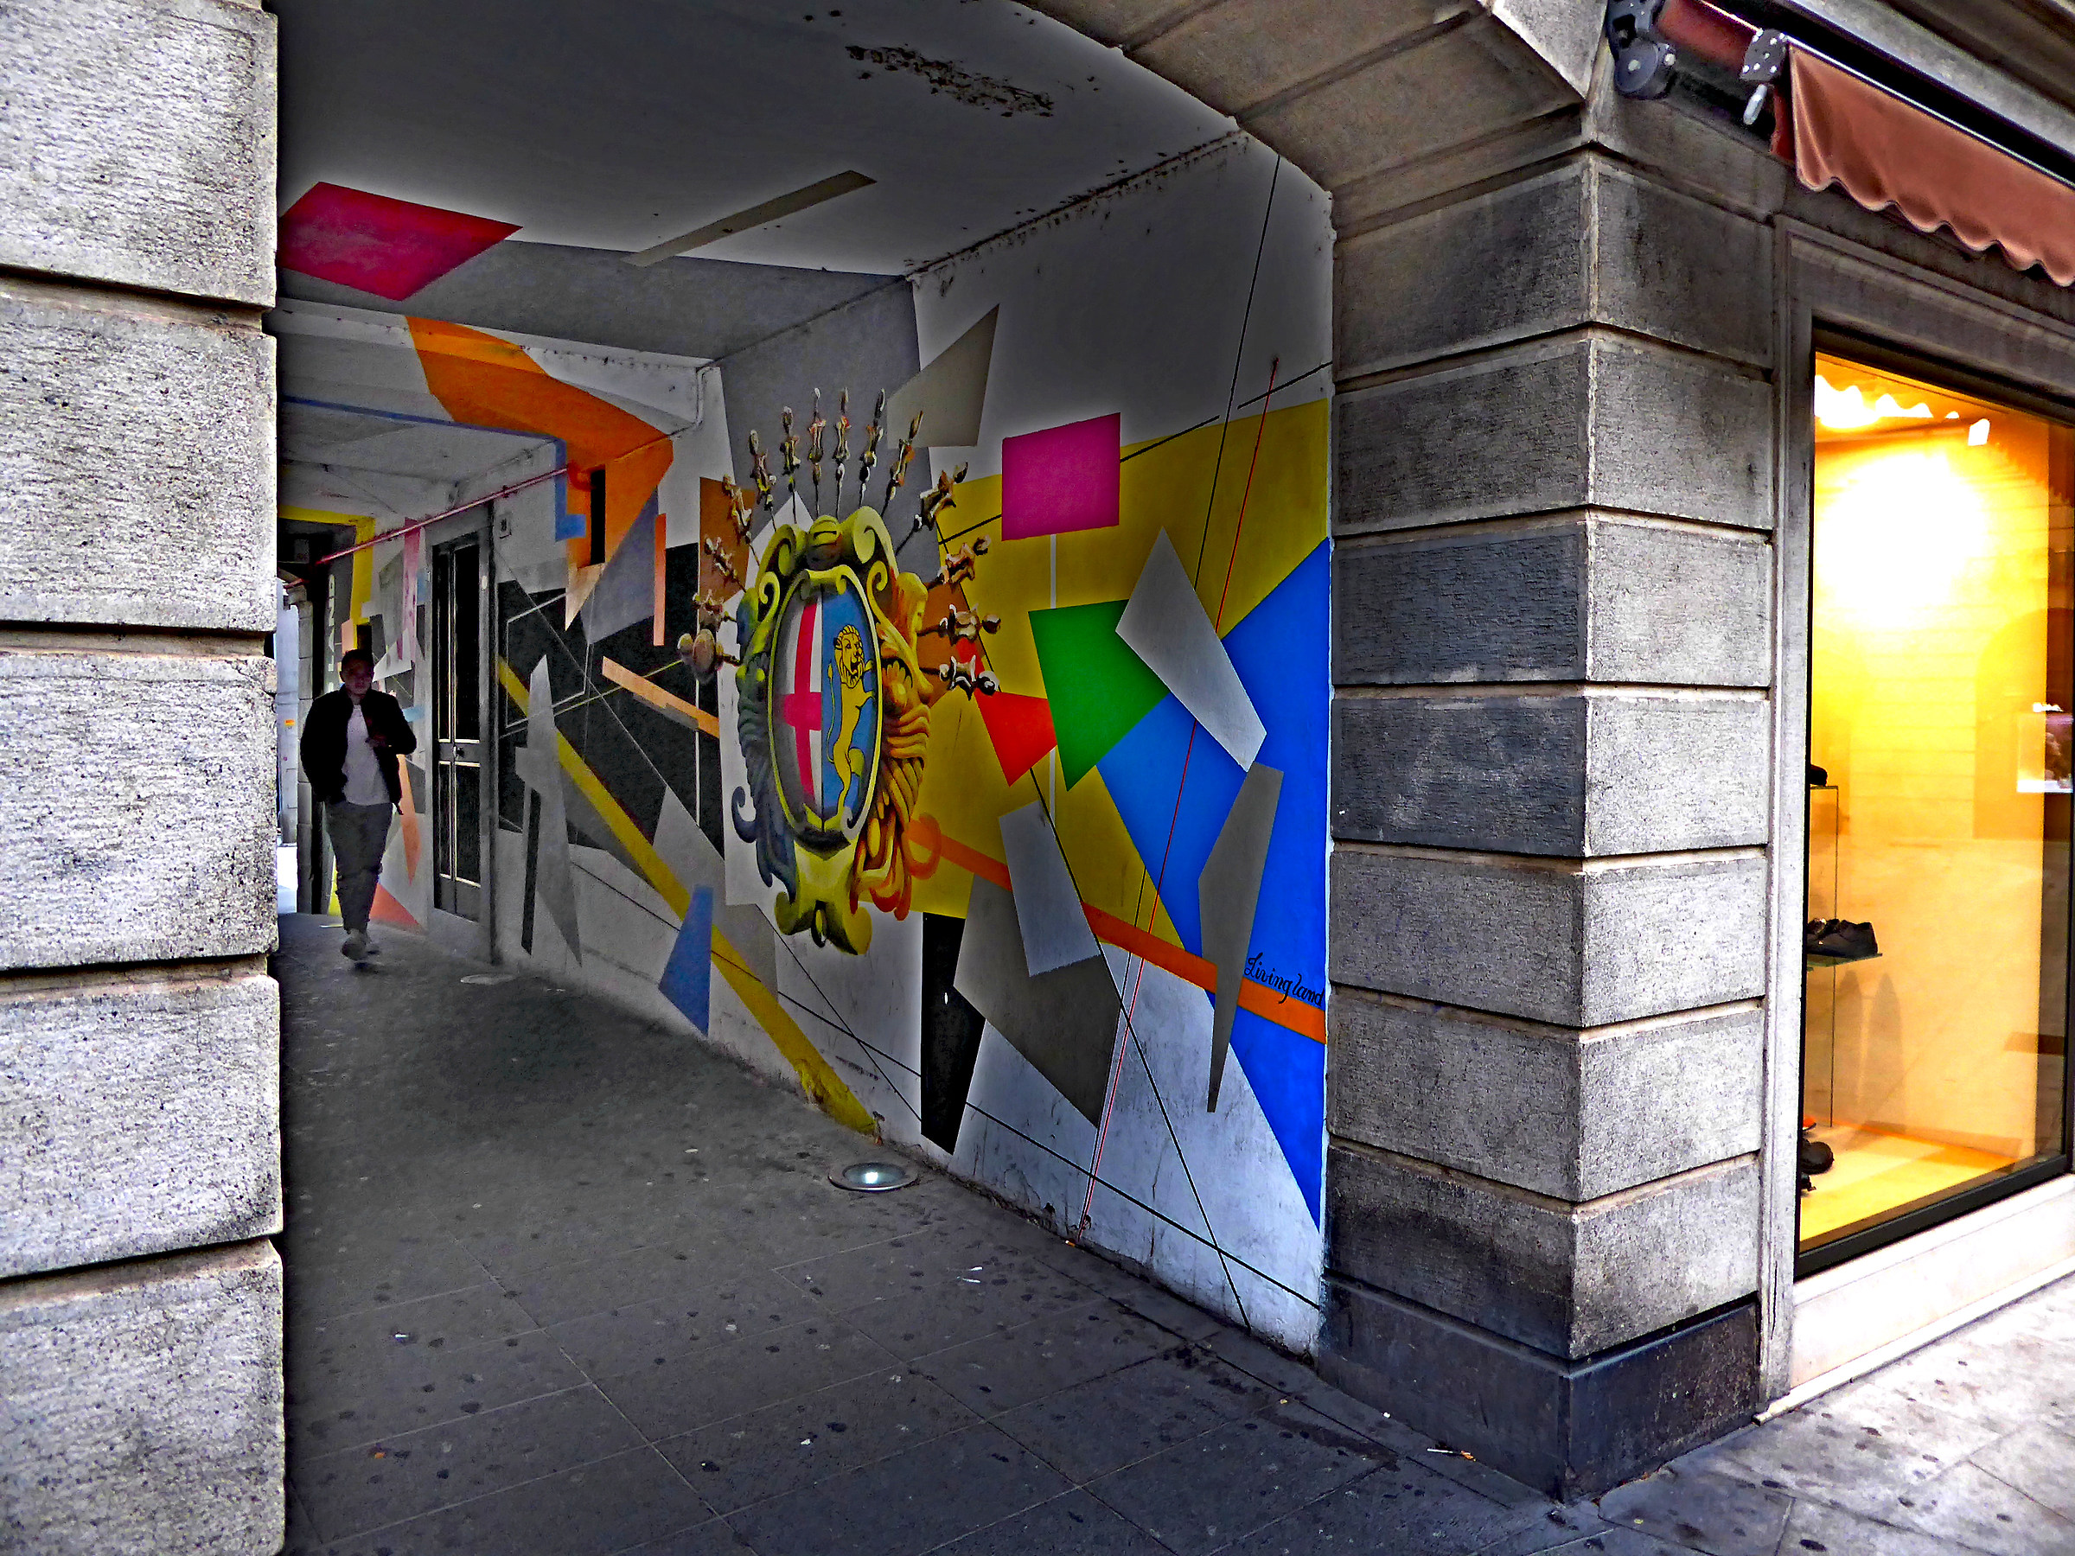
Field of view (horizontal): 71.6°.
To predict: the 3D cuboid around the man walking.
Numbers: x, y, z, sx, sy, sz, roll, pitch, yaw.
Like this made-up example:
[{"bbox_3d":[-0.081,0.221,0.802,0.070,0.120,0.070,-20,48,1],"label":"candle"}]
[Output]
[{"bbox_3d":[-3.730,0.147,7.900,0.580,1.740,0.420,-1,2,-34],"label":"man walking"}]

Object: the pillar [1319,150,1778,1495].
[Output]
[{"bbox_3d":[1.161,0.101,3.375,0.700,2.720,0.700,-1,2,-35],"label":"pillar"}]

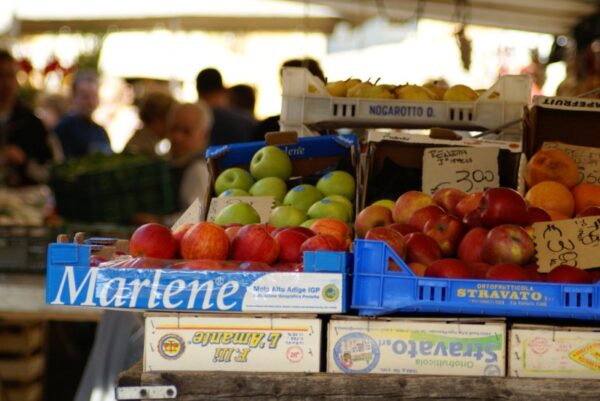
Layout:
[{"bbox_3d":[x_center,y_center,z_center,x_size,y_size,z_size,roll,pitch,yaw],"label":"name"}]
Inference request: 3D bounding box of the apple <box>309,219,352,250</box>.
[{"bbox_3d":[0.055,0.066,5.580,0.073,0.067,0.073,2,1,5],"label":"apple"}]

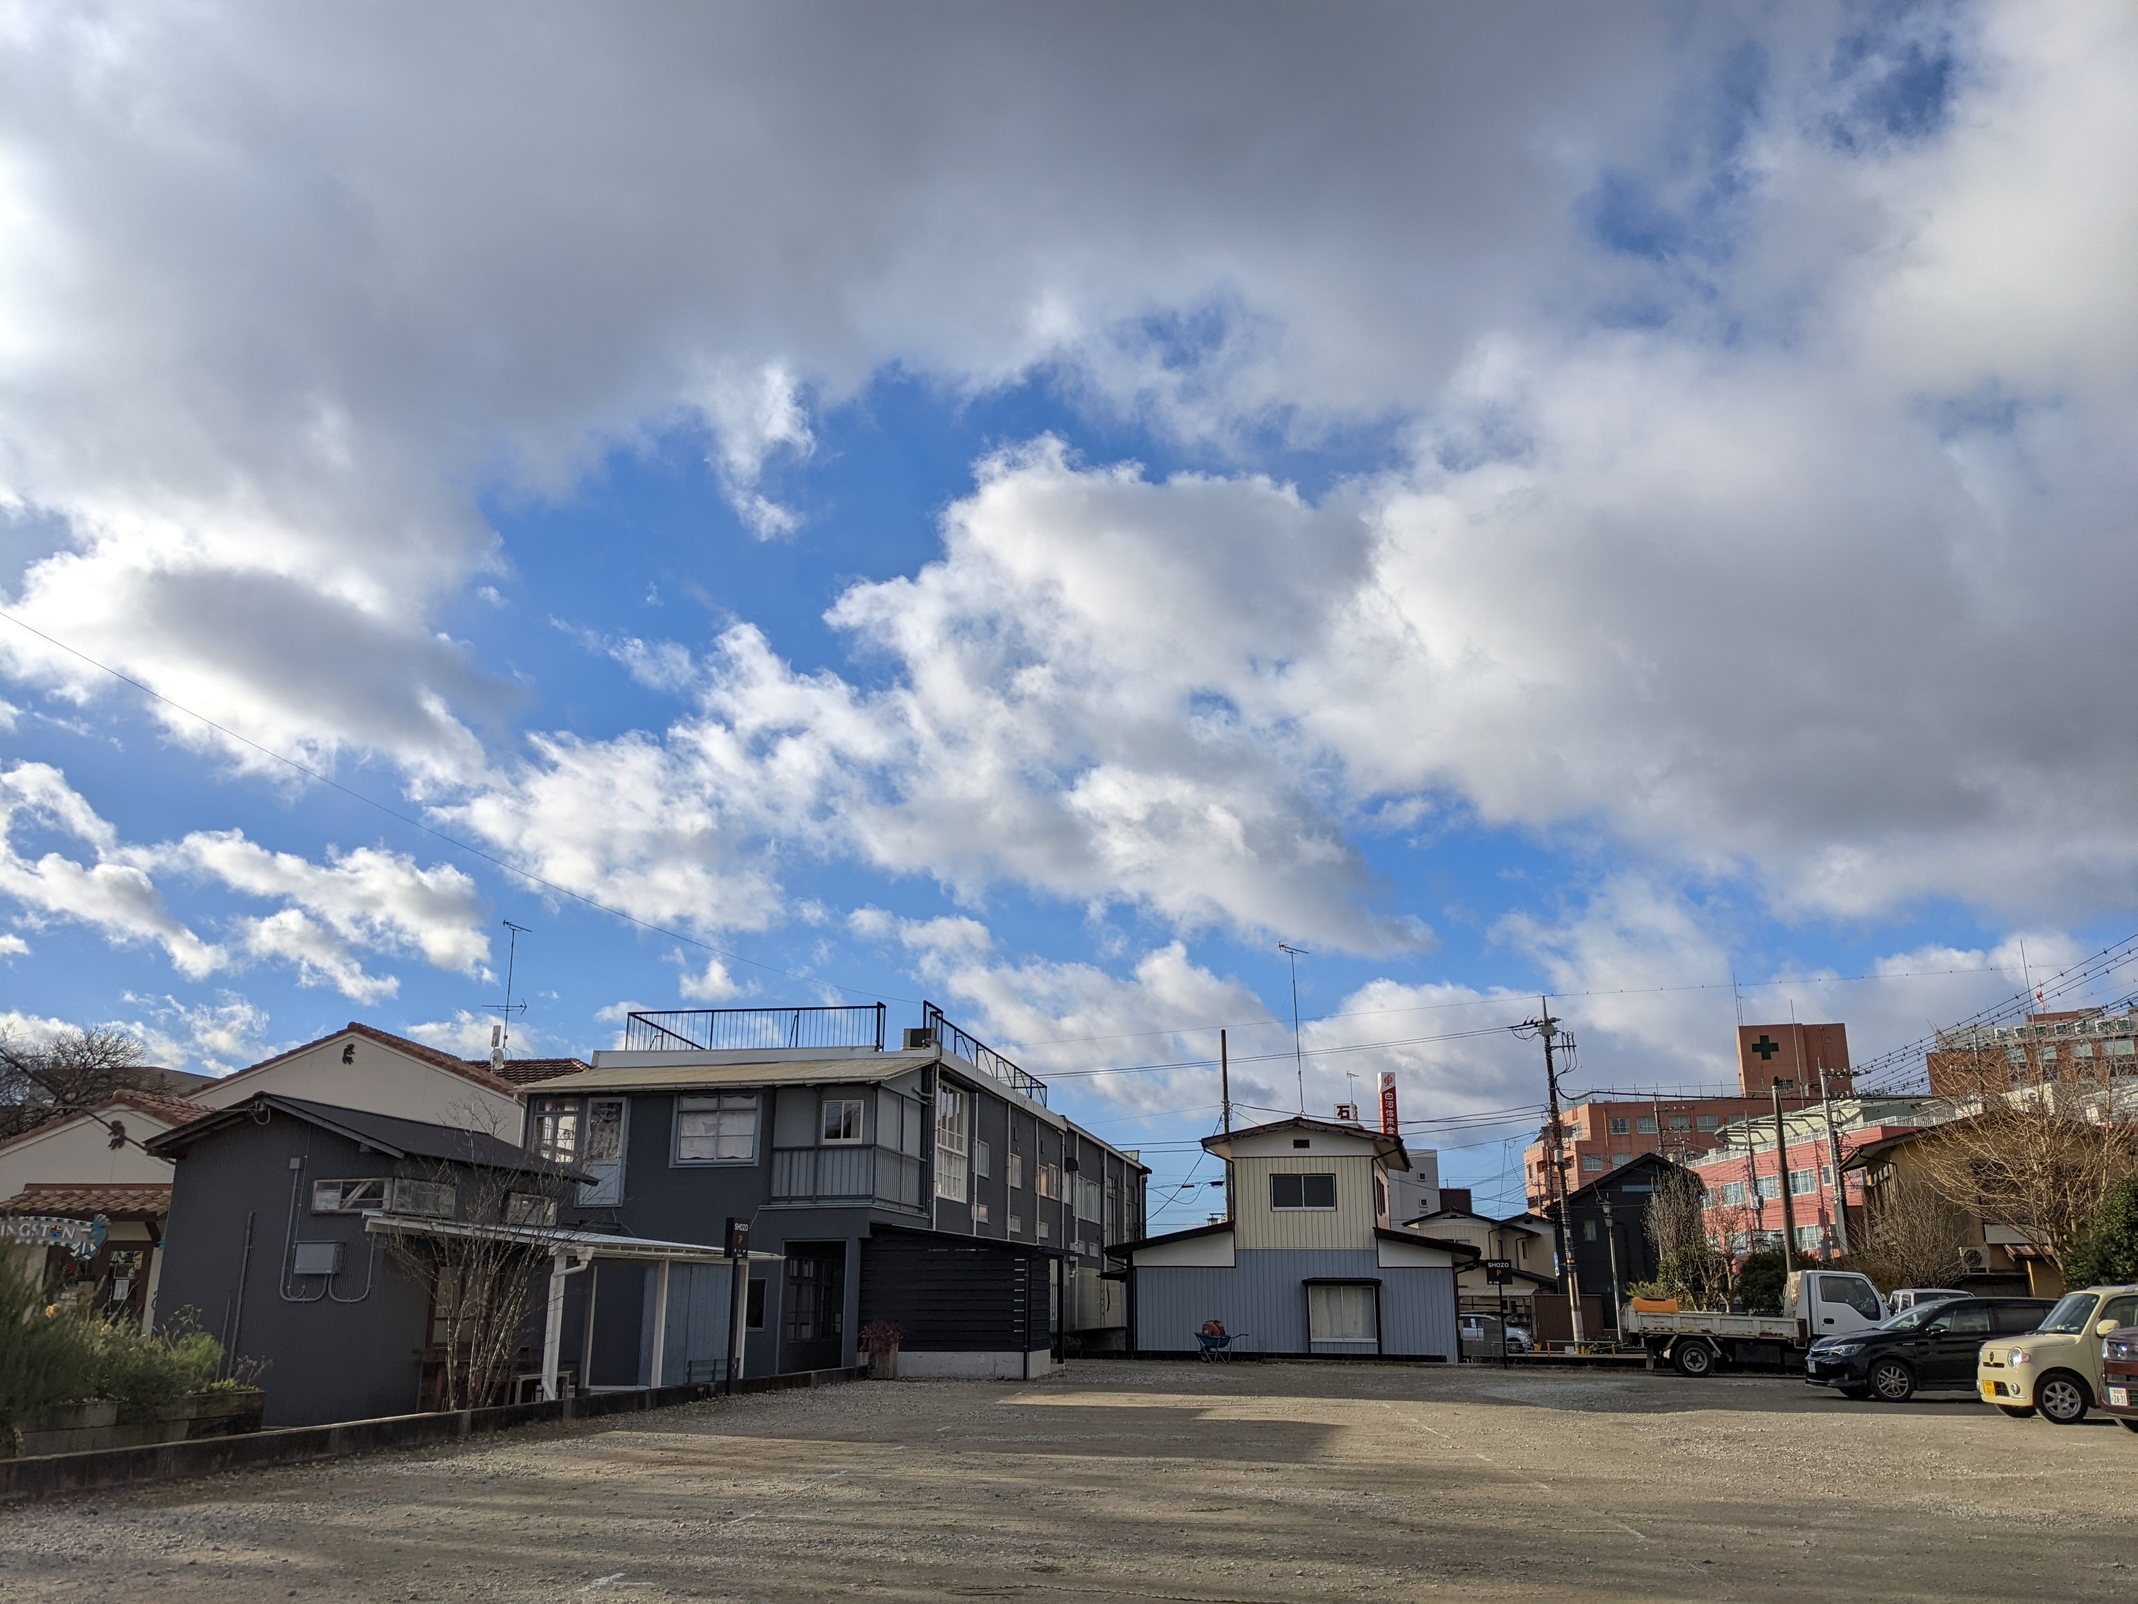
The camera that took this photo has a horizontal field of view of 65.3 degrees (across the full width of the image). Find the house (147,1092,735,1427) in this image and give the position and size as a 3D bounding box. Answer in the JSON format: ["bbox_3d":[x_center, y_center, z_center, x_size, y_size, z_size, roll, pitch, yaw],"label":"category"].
[{"bbox_3d":[-7.741,5.933,21.386,5.518,3.732,6.000,-3,-17,9],"label":"house"}]

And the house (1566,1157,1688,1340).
[{"bbox_3d":[23.403,18.900,70.428,6.200,7.334,8.000,-4,-17,12],"label":"house"}]

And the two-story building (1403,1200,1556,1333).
[{"bbox_3d":[19.446,21.677,76.404,7.200,5.592,9.000,-4,-17,14],"label":"two-story building"}]

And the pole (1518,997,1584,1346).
[{"bbox_3d":[17.018,12.764,57.749,1.900,11.907,1.000,-3,-17,10],"label":"pole"}]

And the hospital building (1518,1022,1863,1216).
[{"bbox_3d":[71.430,40.484,182.070,37.000,31.000,25.000,-2,-17,9],"label":"hospital building"}]

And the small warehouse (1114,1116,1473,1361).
[{"bbox_3d":[6.411,12.161,46.163,9.000,5.975,9.000,-3,-17,11],"label":"small warehouse"}]

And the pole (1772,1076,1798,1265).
[{"bbox_3d":[17.832,10.340,41.277,0.250,6.900,0.250,0,-17,0],"label":"pole"}]

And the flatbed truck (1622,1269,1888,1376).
[{"bbox_3d":[13.806,10.627,33.885,4.800,2.020,1.750,-2,-17,6],"label":"flatbed truck"}]

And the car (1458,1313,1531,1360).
[{"bbox_3d":[14.566,19.207,60.020,4.000,1.500,1.690,-1,-17,4],"label":"car"}]

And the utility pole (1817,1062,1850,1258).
[{"bbox_3d":[29.668,15.348,64.285,1.100,10.769,0.600,-8,-18,24],"label":"utility pole"}]

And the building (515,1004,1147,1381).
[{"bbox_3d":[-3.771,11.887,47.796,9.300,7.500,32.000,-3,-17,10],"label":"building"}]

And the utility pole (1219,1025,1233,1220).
[{"bbox_3d":[5.656,13.656,59.589,0.300,11.200,0.300,0,-17,0],"label":"utility pole"}]

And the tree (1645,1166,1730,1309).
[{"bbox_3d":[18.681,13.823,50.138,2.700,5.482,2.500,0,-16,0],"label":"tree"}]

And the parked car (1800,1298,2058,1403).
[{"bbox_3d":[13.935,8.627,26.287,4.400,1.490,1.700,-1,-17,5],"label":"parked car"}]

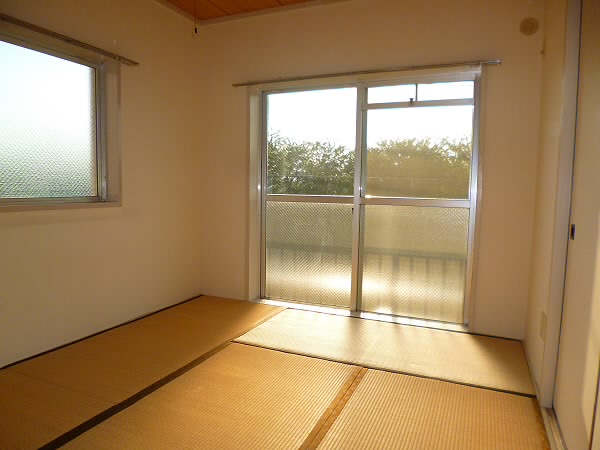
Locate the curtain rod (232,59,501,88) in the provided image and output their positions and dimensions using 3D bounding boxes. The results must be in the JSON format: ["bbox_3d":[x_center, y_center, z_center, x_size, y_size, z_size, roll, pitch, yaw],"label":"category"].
[{"bbox_3d":[0.368,-1.109,3.088,2.033,0.030,0.070,3,5,23],"label":"curtain rod"}]

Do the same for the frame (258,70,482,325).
[{"bbox_3d":[0.445,-0.202,3.304,1.704,1.801,0.090,3,5,23],"label":"frame"}]

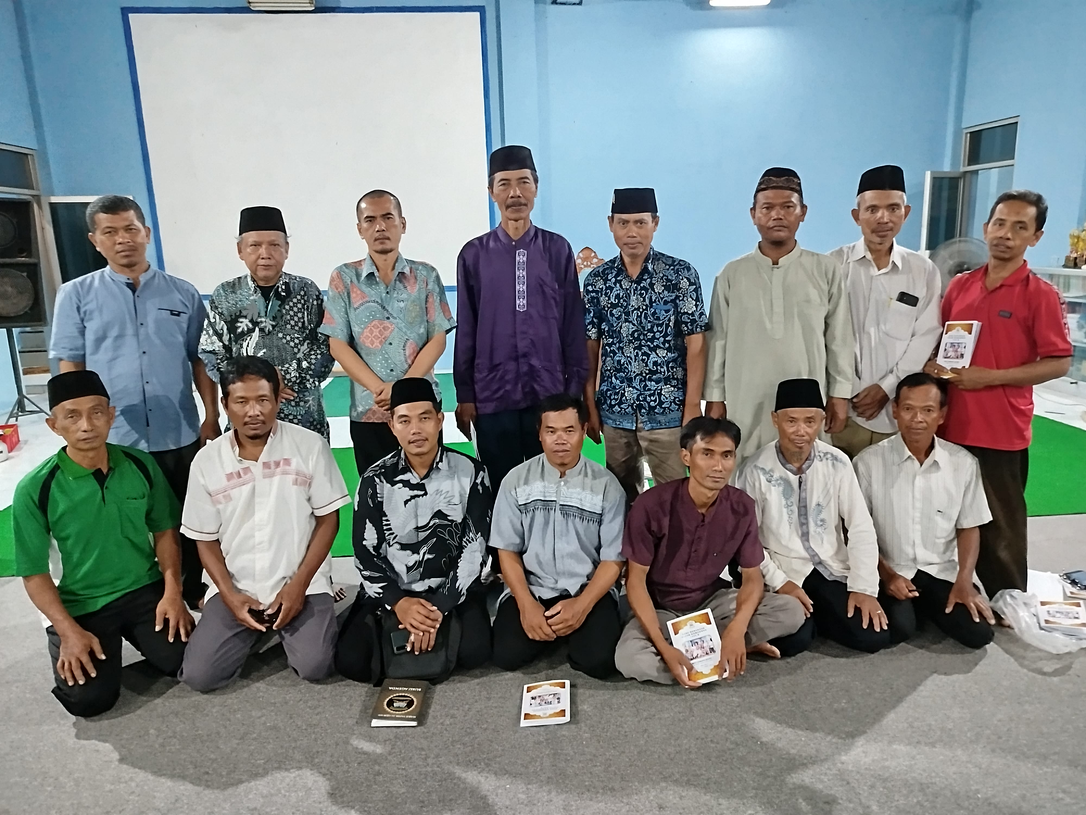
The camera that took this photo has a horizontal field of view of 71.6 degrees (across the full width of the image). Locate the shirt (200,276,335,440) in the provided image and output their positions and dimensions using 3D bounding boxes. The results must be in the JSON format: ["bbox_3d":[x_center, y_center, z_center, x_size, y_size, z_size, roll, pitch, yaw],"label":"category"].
[{"bbox_3d":[-1.085,-0.195,3.034,0.520,0.690,0.310,-5,13,-12],"label":"shirt"}]

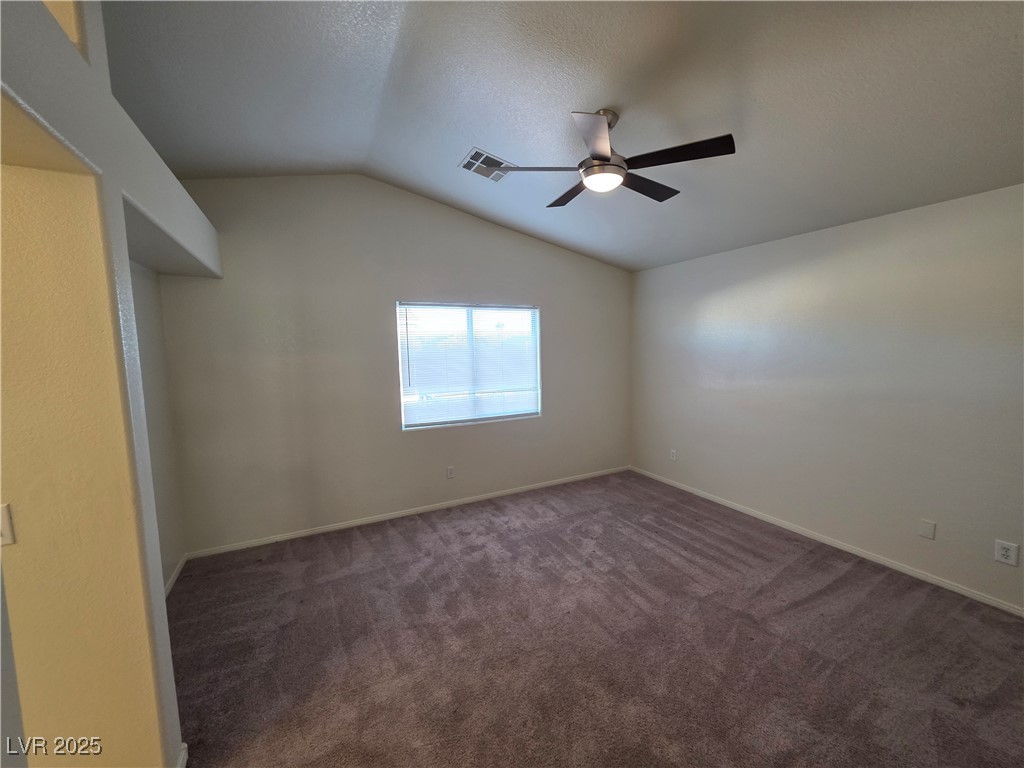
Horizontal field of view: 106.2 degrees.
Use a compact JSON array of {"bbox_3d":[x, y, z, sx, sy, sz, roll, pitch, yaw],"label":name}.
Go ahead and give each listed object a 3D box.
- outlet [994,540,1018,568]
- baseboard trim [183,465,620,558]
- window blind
[{"bbox_3d":[2.890,0.990,2.246,0.008,0.120,0.076,-3,6,-28],"label":"outlet"},{"bbox_3d":[-0.445,1.184,3.862,4.410,0.066,0.014,-3,6,-28],"label":"baseboard trim"},{"bbox_3d":[-0.357,-0.188,3.800,1.470,1.140,0.050,-3,6,-28],"label":"window blind"}]

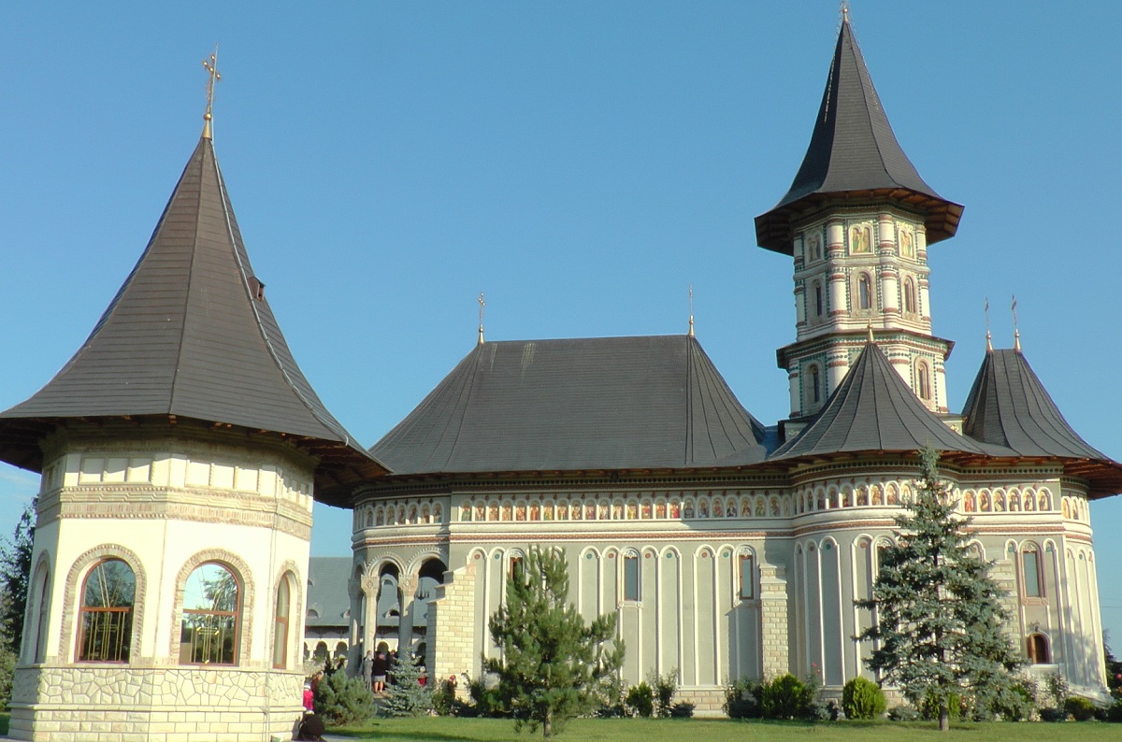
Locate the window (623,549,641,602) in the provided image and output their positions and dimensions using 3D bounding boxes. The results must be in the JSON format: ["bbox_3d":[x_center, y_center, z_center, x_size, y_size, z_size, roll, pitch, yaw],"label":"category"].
[{"bbox_3d":[2.921,8.453,49.622,0.700,2.120,0.250,-2,-15,10],"label":"window"}]

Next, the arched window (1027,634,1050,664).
[{"bbox_3d":[18.240,10.630,45.827,0.830,1.200,0.250,-2,-15,10],"label":"arched window"}]

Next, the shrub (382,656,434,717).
[{"bbox_3d":[-5.916,12.187,46.413,1.914,2.344,1.914,-2,-15,10],"label":"shrub"}]

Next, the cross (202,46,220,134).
[{"bbox_3d":[-11.282,-9.018,38.685,0.280,3.136,0.950,-2,-15,10],"label":"cross"}]

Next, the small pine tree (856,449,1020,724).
[{"bbox_3d":[12.827,7.236,40.554,5.372,9.436,5.372,-2,-15,10],"label":"small pine tree"}]

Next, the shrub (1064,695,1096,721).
[{"bbox_3d":[18.657,12.123,43.077,1.054,0.874,1.022,-2,-15,10],"label":"shrub"}]

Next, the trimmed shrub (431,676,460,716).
[{"bbox_3d":[-4.731,13.240,48.740,1.140,1.613,1.140,-2,-15,9],"label":"trimmed shrub"}]

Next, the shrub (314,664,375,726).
[{"bbox_3d":[-7.093,10.572,39.388,1.895,2.134,1.837,-2,-15,10],"label":"shrub"}]

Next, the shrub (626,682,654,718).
[{"bbox_3d":[3.238,13.311,48.581,1.136,1.388,1.136,-2,-15,9],"label":"shrub"}]

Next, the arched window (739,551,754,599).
[{"bbox_3d":[7.537,8.296,48.701,0.620,1.980,0.250,-2,-15,10],"label":"arched window"}]

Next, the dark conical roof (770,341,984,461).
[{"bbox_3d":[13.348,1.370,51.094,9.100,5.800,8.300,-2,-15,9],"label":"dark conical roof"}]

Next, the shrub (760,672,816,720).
[{"bbox_3d":[8.885,12.712,46.803,2.116,1.832,1.905,-2,-15,9],"label":"shrub"}]

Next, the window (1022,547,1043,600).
[{"bbox_3d":[18.581,7.968,47.238,0.841,2.041,0.220,-2,-15,9],"label":"window"}]

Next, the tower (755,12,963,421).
[{"bbox_3d":[14.132,-7.692,57.530,9.300,21.200,9.300,-2,-15,9],"label":"tower"}]

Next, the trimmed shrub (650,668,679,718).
[{"bbox_3d":[4.178,13.020,48.492,1.210,1.899,1.210,-2,-15,9],"label":"trimmed shrub"}]

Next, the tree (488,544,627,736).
[{"bbox_3d":[-0.171,7.597,33.775,3.950,5.242,3.753,-2,-15,9],"label":"tree"}]

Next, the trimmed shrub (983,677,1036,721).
[{"bbox_3d":[16.242,11.886,43.446,1.861,1.537,1.709,-2,-15,10],"label":"trimmed shrub"}]

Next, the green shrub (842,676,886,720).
[{"bbox_3d":[11.149,12.038,44.066,1.649,1.592,1.649,-2,-15,9],"label":"green shrub"}]

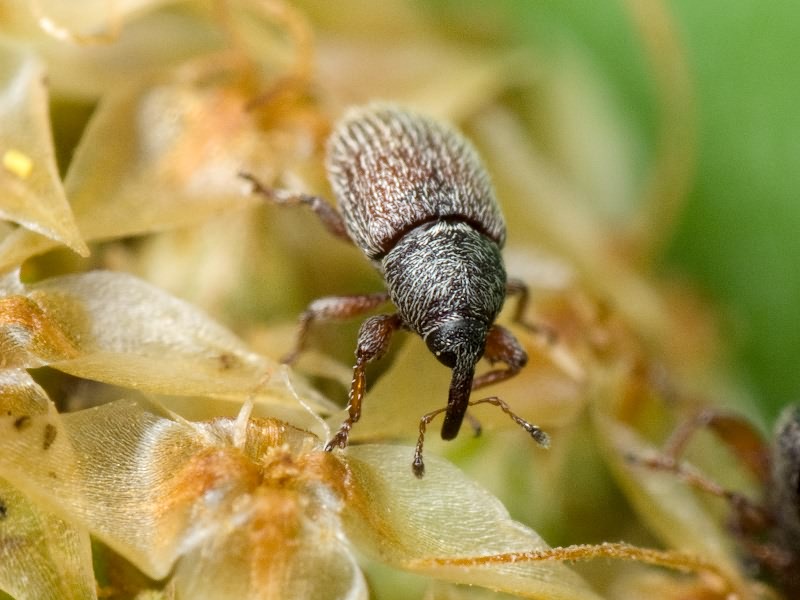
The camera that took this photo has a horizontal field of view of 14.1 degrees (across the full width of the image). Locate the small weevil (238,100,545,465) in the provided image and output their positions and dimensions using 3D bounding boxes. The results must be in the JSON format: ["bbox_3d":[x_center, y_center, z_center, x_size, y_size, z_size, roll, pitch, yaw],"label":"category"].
[{"bbox_3d":[0.000,0.000,0.022,0.002,0.001,0.003,-6,44,-14],"label":"small weevil"}]

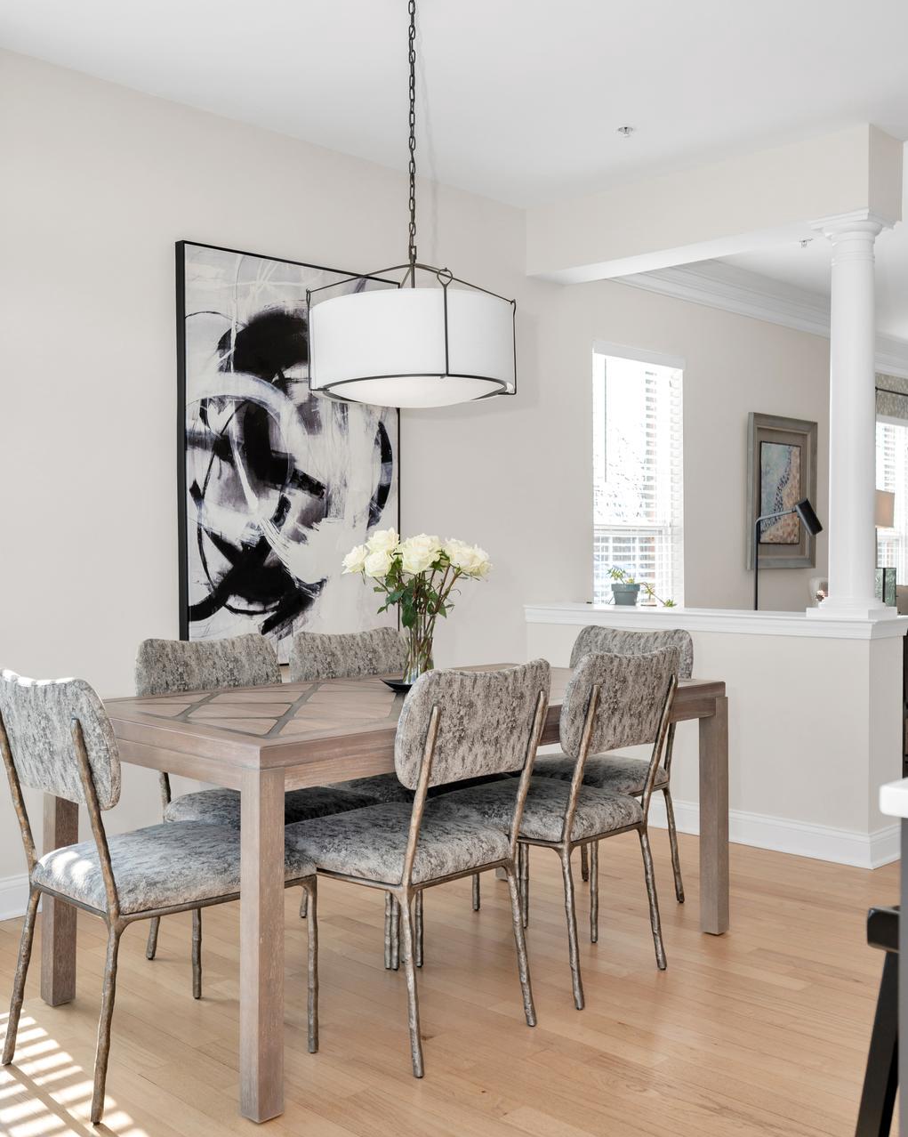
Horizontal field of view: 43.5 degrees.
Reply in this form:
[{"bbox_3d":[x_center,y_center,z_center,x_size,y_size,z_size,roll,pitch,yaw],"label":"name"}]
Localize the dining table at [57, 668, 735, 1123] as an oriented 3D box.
[{"bbox_3d":[-0.114,0.734,3.236,0.965,0.762,1.750,0,1,45],"label":"dining table"}]

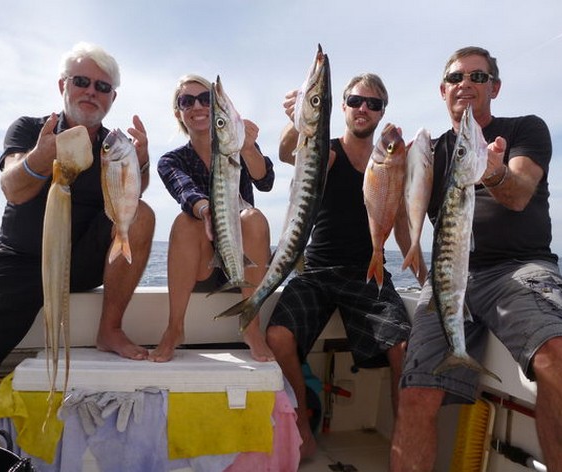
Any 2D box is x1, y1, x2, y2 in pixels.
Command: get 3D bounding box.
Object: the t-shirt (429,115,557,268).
[{"bbox_3d":[0.723,-0.149,1.750,0.450,0.530,0.340,2,-1,14],"label":"t-shirt"}]

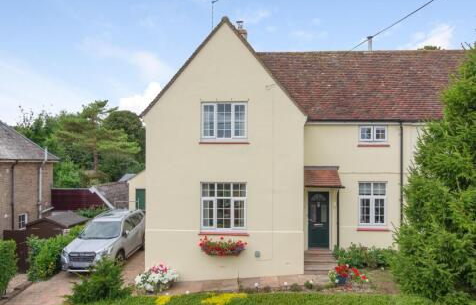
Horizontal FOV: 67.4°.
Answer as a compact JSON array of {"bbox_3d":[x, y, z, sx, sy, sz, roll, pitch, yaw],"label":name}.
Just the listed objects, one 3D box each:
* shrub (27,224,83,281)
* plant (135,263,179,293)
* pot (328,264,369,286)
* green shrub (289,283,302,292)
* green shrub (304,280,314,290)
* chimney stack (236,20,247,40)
[{"bbox_3d":[-6.777,3.552,13.400,0.900,1.500,2.700,0,0,0],"label":"shrub"},{"bbox_3d":[-2.510,3.820,10.980,1.220,0.740,1.000,0,0,0],"label":"plant"},{"bbox_3d":[3.437,3.825,11.100,1.150,0.680,0.750,0,0,0],"label":"pot"},{"bbox_3d":[1.650,3.860,10.250,0.400,0.300,0.380,0,0,0],"label":"green shrub"},{"bbox_3d":[2.144,3.987,10.700,0.300,0.300,0.300,0,0,0],"label":"green shrub"},{"bbox_3d":[0.133,-5.246,15.800,0.550,1.250,0.550,0,0,0],"label":"chimney stack"}]

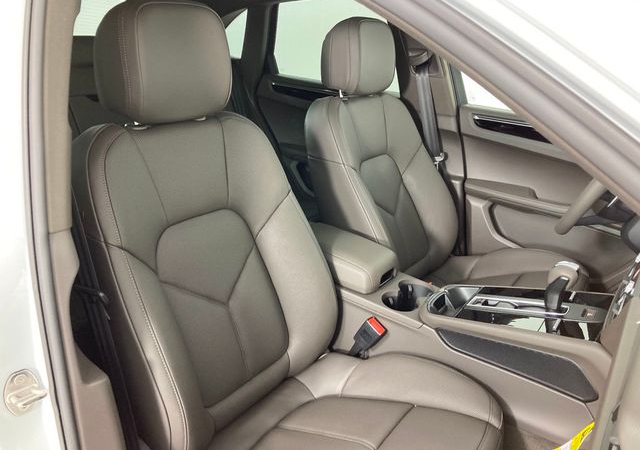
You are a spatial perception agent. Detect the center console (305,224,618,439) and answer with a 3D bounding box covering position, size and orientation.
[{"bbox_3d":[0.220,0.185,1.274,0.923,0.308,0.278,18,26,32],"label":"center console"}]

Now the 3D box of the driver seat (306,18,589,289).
[{"bbox_3d":[0.371,-0.081,1.566,0.853,1.012,0.536,18,26,32],"label":"driver seat"}]

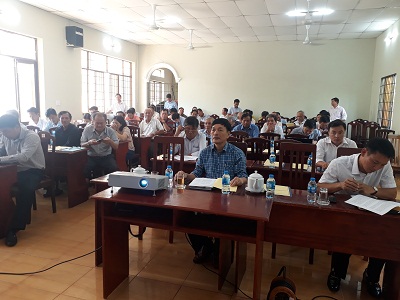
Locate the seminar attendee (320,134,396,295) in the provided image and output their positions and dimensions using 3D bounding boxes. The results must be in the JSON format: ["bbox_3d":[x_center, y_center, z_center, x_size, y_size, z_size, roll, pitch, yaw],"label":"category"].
[{"bbox_3d":[1.262,0.492,2.566,0.580,1.190,0.760,4,9,17],"label":"seminar attendee"}]

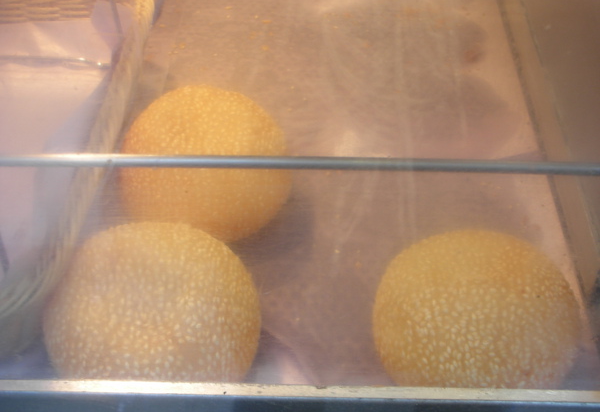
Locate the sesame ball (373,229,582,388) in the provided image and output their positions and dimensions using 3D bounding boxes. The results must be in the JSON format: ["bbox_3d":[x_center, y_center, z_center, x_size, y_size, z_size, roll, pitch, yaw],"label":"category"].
[{"bbox_3d":[0.082,0.055,0.428,0.095,0.084,0.095,1,36,0],"label":"sesame ball"}]

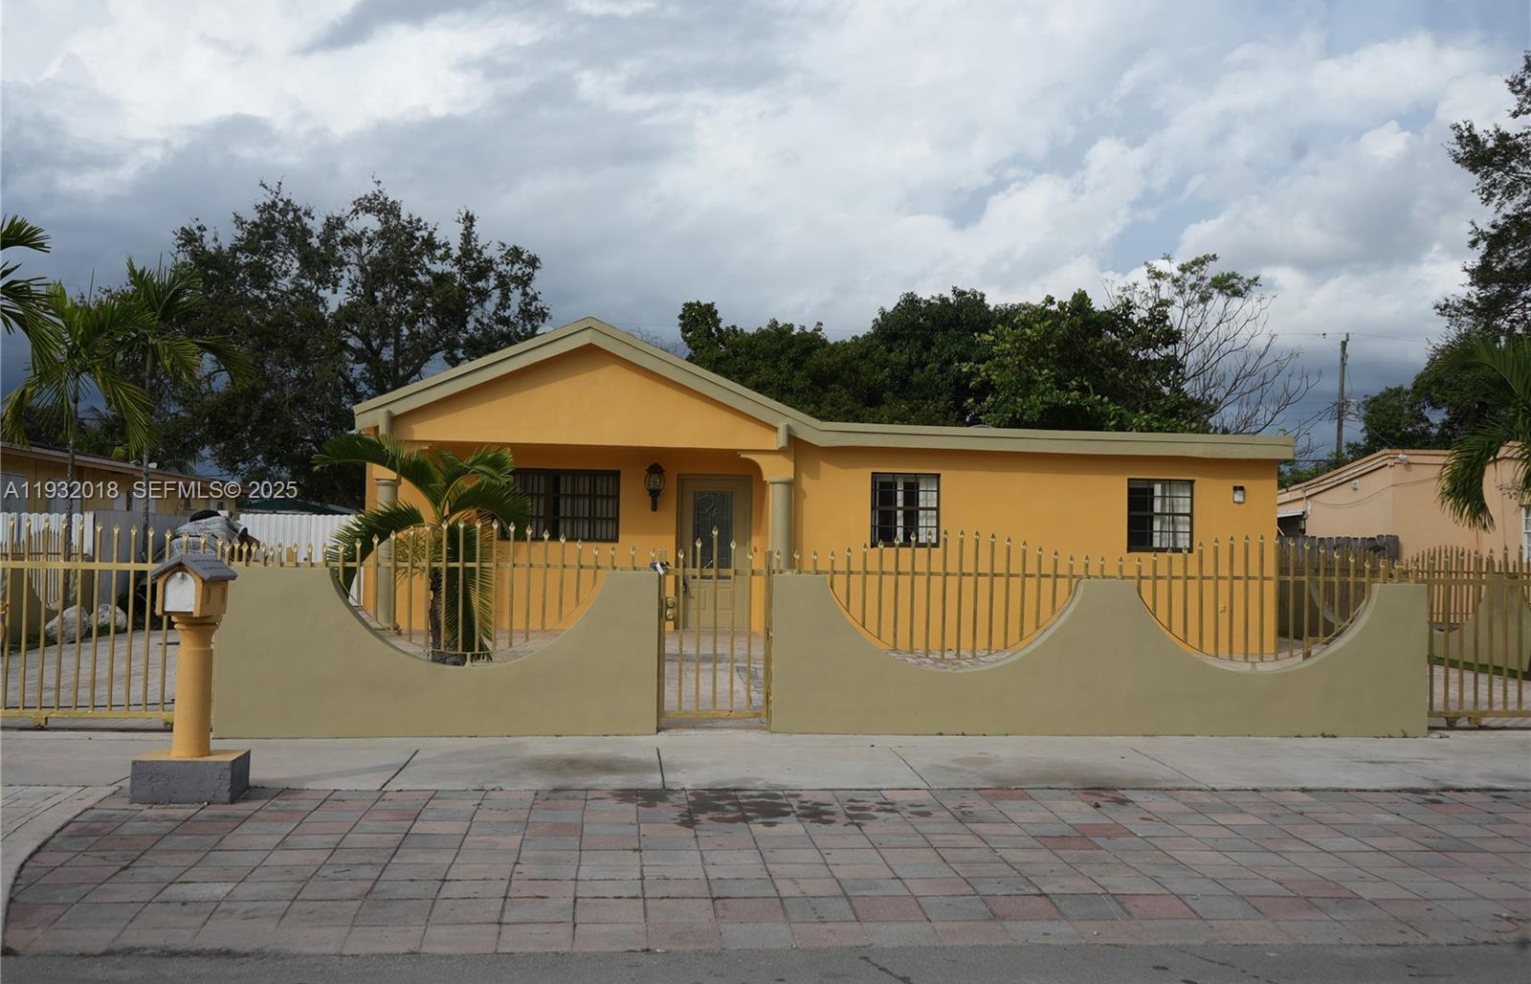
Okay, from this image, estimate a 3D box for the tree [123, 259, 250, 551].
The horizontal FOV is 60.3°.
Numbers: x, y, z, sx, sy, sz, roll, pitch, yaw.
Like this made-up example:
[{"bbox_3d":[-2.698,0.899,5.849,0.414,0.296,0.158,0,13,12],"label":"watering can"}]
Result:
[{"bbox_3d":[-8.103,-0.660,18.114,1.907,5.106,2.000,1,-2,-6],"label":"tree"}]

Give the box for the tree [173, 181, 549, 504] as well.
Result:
[{"bbox_3d":[-10.489,-2.821,33.826,9.715,10.374,9.500,1,-2,-6],"label":"tree"}]

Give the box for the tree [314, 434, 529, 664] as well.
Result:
[{"bbox_3d":[-3.678,0.616,13.959,2.217,2.466,2.200,1,-2,-6],"label":"tree"}]

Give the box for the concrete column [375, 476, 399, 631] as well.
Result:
[{"bbox_3d":[-4.816,0.782,16.667,0.312,1.960,0.310,1,-2,-6],"label":"concrete column"}]

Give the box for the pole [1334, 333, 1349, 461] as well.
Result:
[{"bbox_3d":[20.757,-1.133,47.845,0.453,9.279,0.400,1,-2,-6],"label":"pole"}]

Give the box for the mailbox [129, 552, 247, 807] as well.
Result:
[{"bbox_3d":[-3.211,1.029,7.445,0.540,1.369,0.600,1,-2,-6],"label":"mailbox"}]

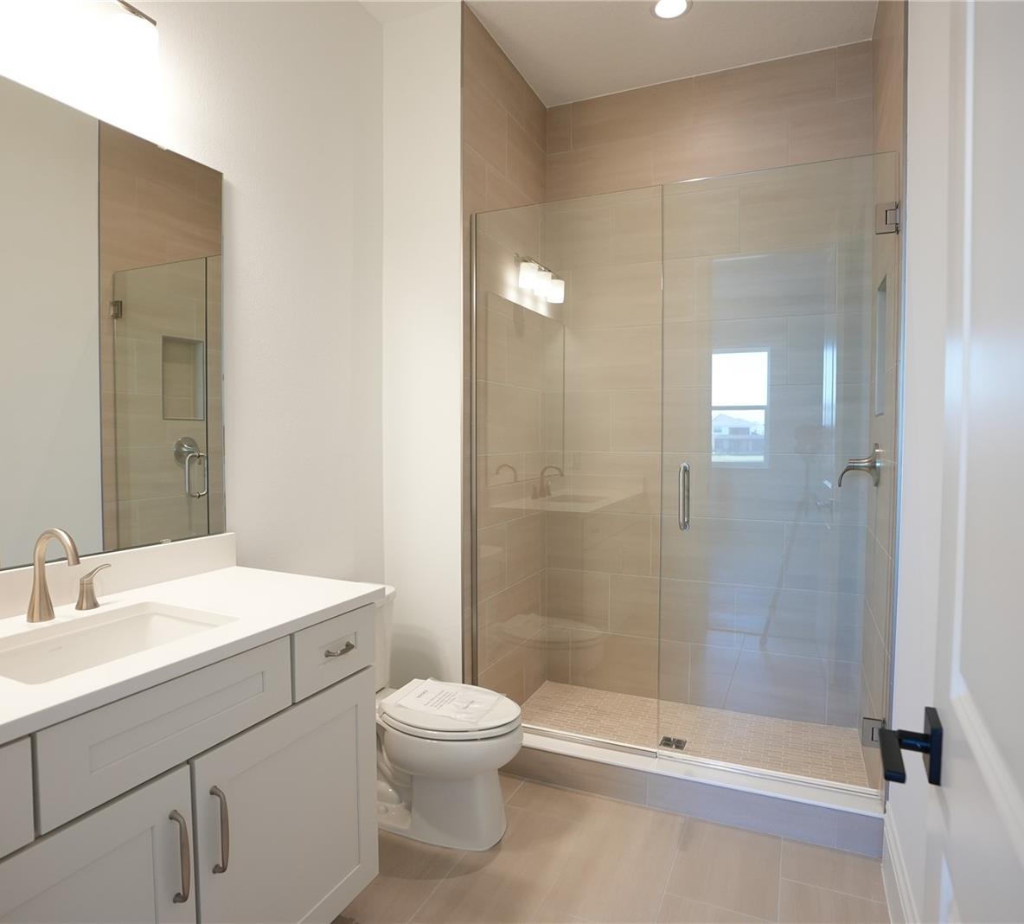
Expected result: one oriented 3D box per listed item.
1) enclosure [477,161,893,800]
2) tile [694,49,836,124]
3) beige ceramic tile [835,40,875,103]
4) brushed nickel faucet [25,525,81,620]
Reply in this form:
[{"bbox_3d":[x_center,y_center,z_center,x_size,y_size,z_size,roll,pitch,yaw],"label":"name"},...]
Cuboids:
[{"bbox_3d":[0.694,0.046,2.621,1.479,2.106,0.829,1,3,24],"label":"enclosure"},{"bbox_3d":[1.144,-1.703,2.809,0.598,0.246,0.015,1,3,24],"label":"tile"},{"bbox_3d":[1.478,-1.697,2.659,0.135,0.246,0.015,1,3,24],"label":"beige ceramic tile"},{"bbox_3d":[-0.991,0.246,1.335,0.162,0.202,0.051,1,3,24],"label":"brushed nickel faucet"}]

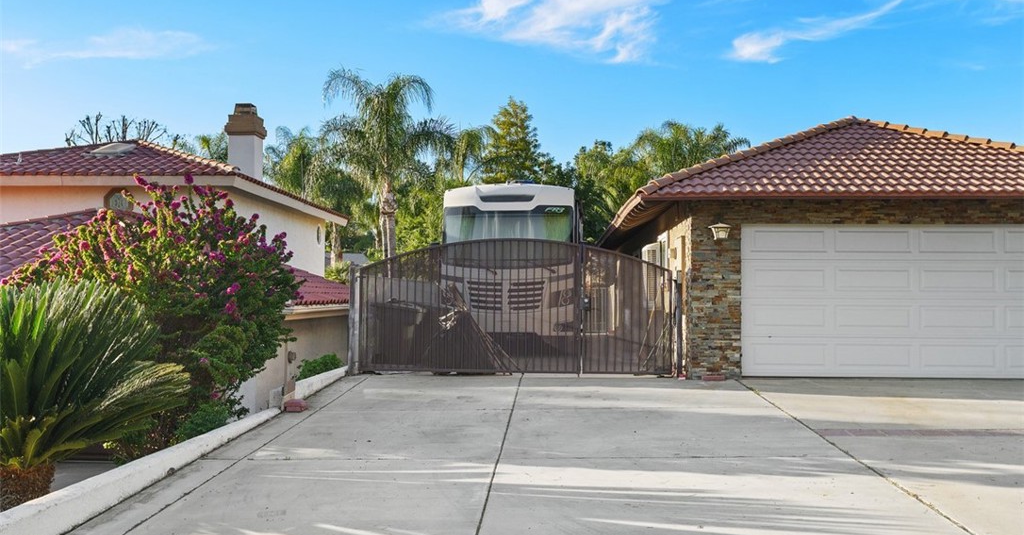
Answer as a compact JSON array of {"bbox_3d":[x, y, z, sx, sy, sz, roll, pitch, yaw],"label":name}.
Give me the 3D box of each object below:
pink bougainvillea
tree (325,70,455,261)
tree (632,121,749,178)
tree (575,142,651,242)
[{"bbox_3d":[-3.420,0.580,9.000,2.850,2.800,2.500,0,0,0],"label":"pink bougainvillea"},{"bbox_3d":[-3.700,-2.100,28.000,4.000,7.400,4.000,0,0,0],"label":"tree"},{"bbox_3d":[5.150,-1.250,27.000,3.700,5.700,3.700,0,0,0],"label":"tree"},{"bbox_3d":[2.750,-0.900,26.000,2.600,5.000,2.600,0,0,0],"label":"tree"}]

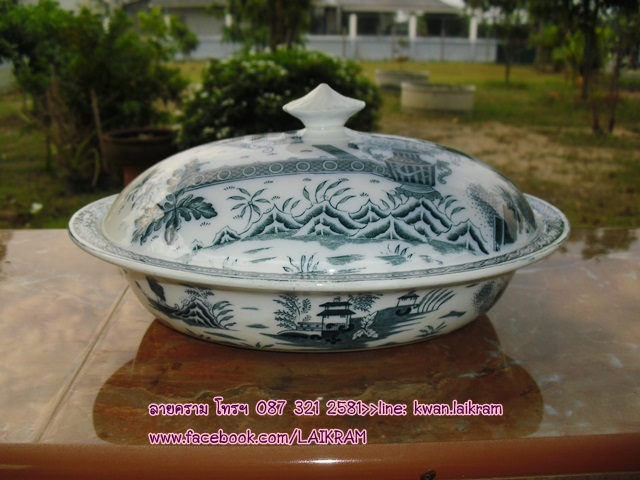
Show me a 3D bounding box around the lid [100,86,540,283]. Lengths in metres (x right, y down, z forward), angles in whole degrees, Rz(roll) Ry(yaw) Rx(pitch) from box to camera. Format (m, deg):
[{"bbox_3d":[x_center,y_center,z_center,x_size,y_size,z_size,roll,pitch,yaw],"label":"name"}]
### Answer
[{"bbox_3d":[0.001,-0.052,0.402,0.265,0.083,0.197,0,19,0],"label":"lid"}]

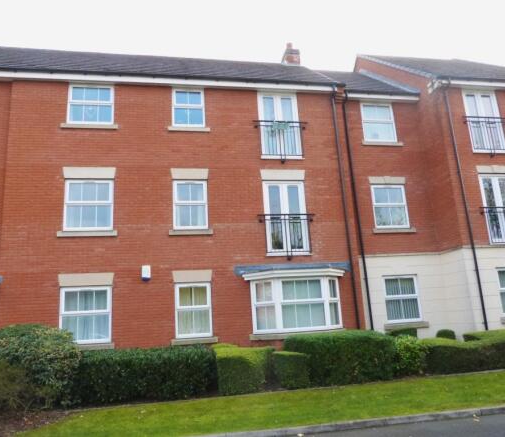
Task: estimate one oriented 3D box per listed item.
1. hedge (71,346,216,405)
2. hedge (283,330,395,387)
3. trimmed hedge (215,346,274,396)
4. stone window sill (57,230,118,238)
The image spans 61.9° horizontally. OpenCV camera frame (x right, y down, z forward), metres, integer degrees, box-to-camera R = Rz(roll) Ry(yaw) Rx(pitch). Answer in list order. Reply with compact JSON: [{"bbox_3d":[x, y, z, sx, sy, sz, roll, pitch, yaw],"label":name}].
[{"bbox_3d":[-2.099,2.977,8.062,2.650,0.870,0.950,-1,-13,-11],"label":"hedge"},{"bbox_3d":[1.797,2.888,8.794,2.050,0.880,1.000,-1,-13,-11],"label":"hedge"},{"bbox_3d":[-0.273,3.103,8.632,1.090,0.690,1.500,-1,-13,-12],"label":"trimmed hedge"},{"bbox_3d":[-4.042,0.395,10.394,1.395,0.135,0.150,-1,-13,-11],"label":"stone window sill"}]

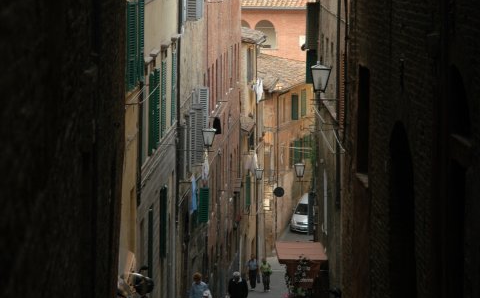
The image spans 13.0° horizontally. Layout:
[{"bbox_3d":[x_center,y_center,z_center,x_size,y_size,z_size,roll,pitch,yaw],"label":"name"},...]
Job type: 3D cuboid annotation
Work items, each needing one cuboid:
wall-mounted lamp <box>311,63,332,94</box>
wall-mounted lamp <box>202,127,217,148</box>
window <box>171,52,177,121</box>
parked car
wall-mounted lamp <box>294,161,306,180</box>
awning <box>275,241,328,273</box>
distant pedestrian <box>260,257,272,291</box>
[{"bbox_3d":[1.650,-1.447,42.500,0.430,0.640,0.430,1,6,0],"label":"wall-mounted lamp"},{"bbox_3d":[-0.973,-0.385,67.400,0.450,0.620,0.450,1,6,2],"label":"wall-mounted lamp"},{"bbox_3d":[-2.081,-1.933,66.000,0.200,2.250,1.250,1,6,2],"label":"window"},{"bbox_3d":[4.661,4.577,146.913,1.760,1.600,4.350,2,12,9],"label":"parked car"},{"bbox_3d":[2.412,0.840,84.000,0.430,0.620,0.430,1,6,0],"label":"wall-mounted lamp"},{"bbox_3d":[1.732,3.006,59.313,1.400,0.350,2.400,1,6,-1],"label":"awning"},{"bbox_3d":[1.310,6.185,103.000,0.550,1.640,0.400,1,6,0],"label":"distant pedestrian"}]

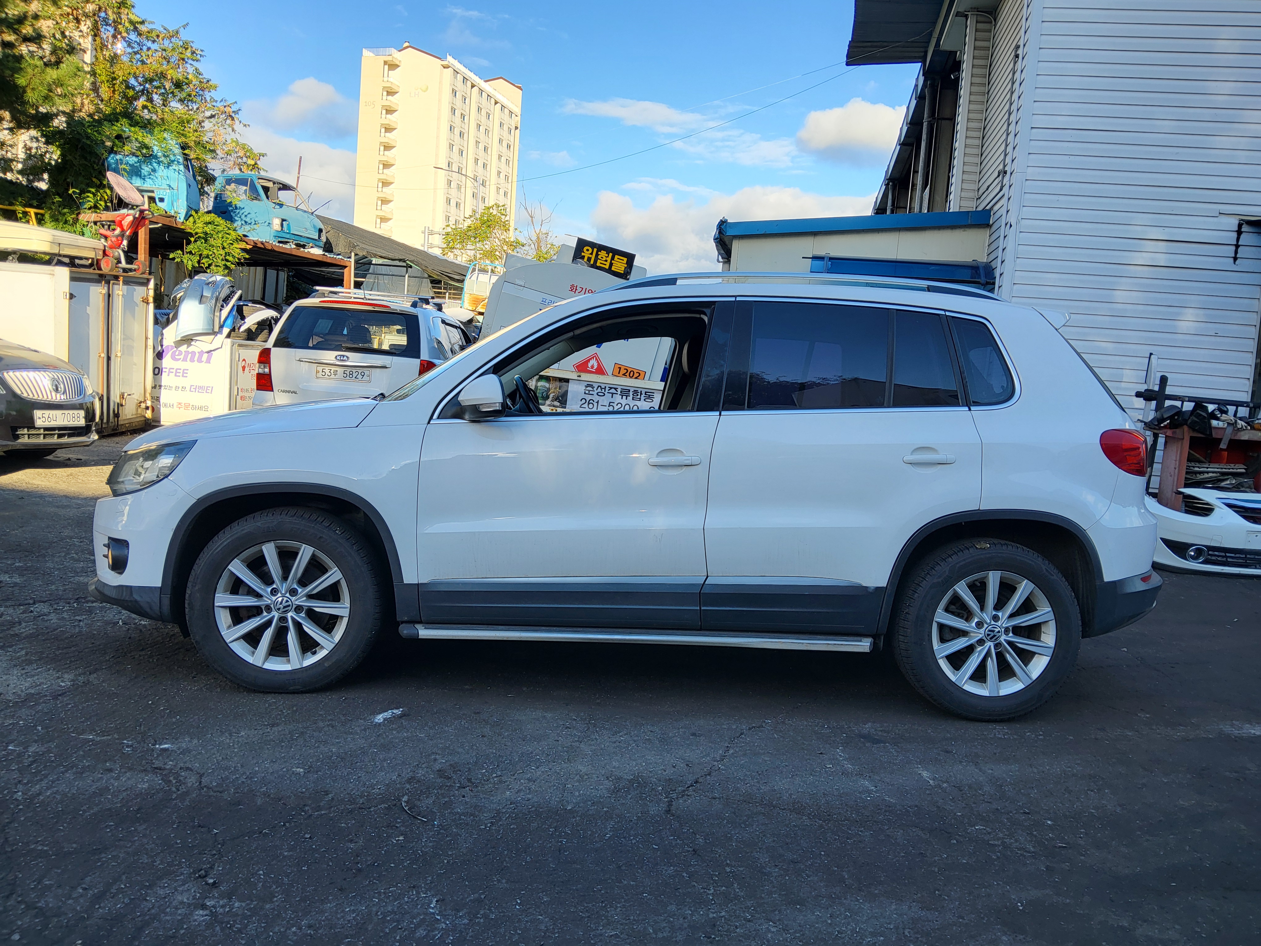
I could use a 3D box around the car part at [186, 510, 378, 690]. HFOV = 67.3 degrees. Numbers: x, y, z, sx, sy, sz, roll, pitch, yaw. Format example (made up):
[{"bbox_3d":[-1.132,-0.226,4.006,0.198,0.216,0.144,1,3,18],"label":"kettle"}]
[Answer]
[{"bbox_3d":[-1.248,0.464,3.503,0.685,0.685,0.240,3,5,-4],"label":"car part"}]

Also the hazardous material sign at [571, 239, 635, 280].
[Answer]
[{"bbox_3d":[-0.266,-2.085,9.300,0.610,0.300,0.030,15,5,-1],"label":"hazardous material sign"}]

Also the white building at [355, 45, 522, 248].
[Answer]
[{"bbox_3d":[-28.809,-41.969,155.995,15.000,47.000,27.000,6,5,19],"label":"white building"}]

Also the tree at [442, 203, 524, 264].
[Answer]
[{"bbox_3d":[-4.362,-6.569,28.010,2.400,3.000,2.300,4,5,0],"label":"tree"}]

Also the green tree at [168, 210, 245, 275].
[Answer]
[{"bbox_3d":[-7.612,-4.129,17.000,1.400,1.200,1.200,4,5,0],"label":"green tree"}]

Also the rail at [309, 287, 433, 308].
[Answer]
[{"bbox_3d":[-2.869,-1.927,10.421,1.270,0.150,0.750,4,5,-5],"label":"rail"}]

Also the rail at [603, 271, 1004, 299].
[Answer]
[{"bbox_3d":[0.664,-0.706,3.687,1.570,0.130,0.050,3,5,-3],"label":"rail"}]

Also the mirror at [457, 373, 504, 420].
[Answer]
[{"bbox_3d":[-0.522,-0.264,3.330,0.155,0.160,0.220,3,5,-3],"label":"mirror"}]

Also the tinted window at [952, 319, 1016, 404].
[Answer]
[{"bbox_3d":[1.333,-0.421,3.577,0.270,0.340,0.040,3,-13,-3],"label":"tinted window"}]

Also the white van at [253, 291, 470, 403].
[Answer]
[{"bbox_3d":[-3.025,-1.196,11.764,1.950,1.840,4.930,4,5,-5],"label":"white van"}]

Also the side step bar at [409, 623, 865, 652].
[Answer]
[{"bbox_3d":[0.025,0.575,3.488,1.700,0.075,0.170,3,5,-3],"label":"side step bar"}]

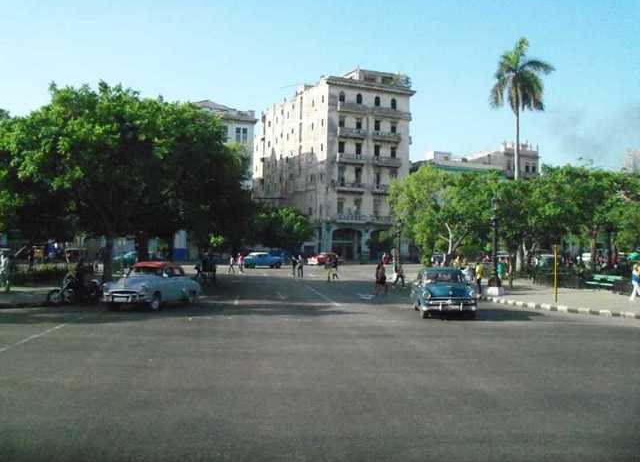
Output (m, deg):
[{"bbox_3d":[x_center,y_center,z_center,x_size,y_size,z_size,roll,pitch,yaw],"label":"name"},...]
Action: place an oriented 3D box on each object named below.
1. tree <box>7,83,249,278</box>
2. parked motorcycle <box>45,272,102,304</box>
[{"bbox_3d":[-12.500,-3.028,42.091,15.000,12.700,14.000,0,-1,0],"label":"tree"},{"bbox_3d":[-9.569,2.203,25.213,2.100,1.180,0.800,1,-1,-14],"label":"parked motorcycle"}]

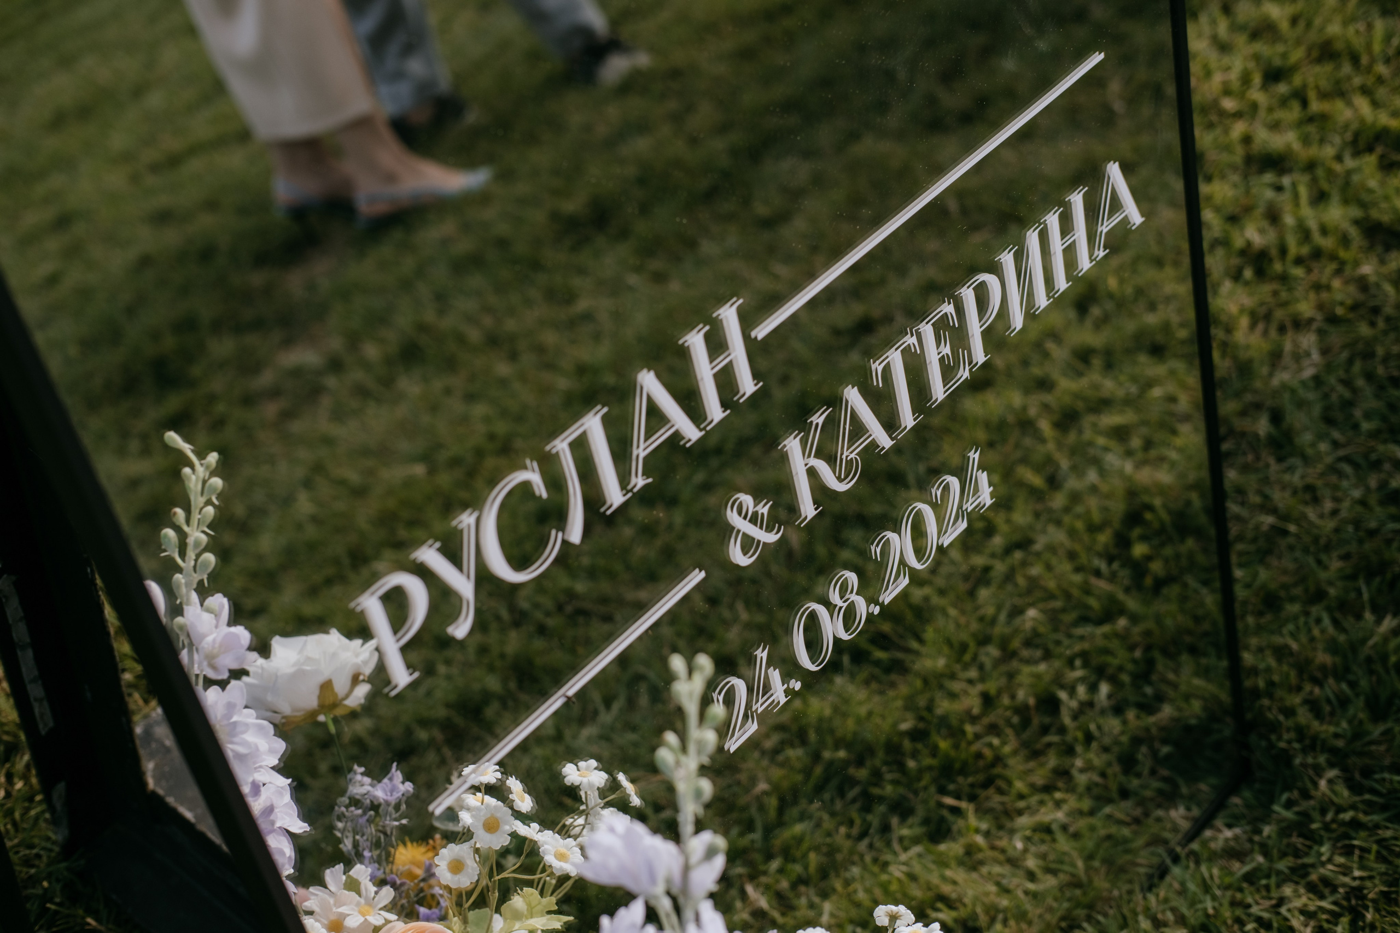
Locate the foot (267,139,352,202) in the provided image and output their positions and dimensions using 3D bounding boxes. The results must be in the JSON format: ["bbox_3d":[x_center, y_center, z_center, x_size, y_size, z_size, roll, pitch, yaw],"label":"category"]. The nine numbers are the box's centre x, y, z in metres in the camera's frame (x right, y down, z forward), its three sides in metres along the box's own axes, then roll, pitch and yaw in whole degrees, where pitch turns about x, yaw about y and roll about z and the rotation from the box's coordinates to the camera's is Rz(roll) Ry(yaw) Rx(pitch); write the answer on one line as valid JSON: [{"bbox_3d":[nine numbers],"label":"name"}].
[{"bbox_3d":[-0.651,-0.546,3.618,0.225,0.115,0.090,-23,31,-10],"label":"foot"}]

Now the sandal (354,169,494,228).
[{"bbox_3d":[-0.485,-0.493,3.515,0.250,0.080,0.085,-23,31,-10],"label":"sandal"}]

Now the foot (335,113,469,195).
[{"bbox_3d":[-0.501,-0.527,3.493,0.225,0.130,0.090,-23,31,-10],"label":"foot"}]

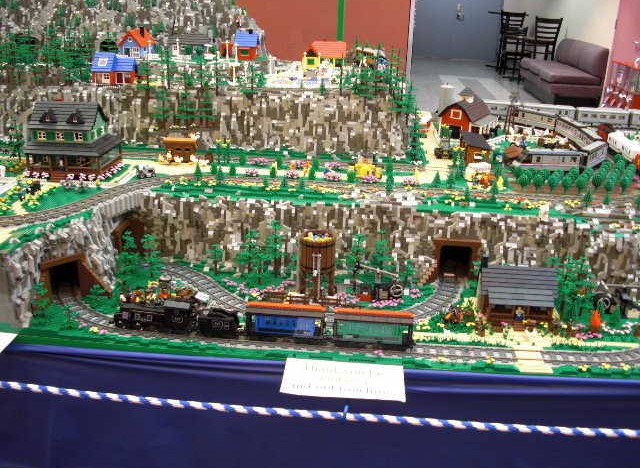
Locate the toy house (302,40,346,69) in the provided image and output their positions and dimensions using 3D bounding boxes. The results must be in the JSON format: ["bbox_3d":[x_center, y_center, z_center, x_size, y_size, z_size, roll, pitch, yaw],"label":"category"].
[{"bbox_3d":[0.021,-0.807,3.020,0.185,0.122,0.115,3,22,3],"label":"toy house"}]

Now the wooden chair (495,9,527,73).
[{"bbox_3d":[3.434,-3.426,11.905,0.450,1.090,0.460,3,21,3],"label":"wooden chair"}]

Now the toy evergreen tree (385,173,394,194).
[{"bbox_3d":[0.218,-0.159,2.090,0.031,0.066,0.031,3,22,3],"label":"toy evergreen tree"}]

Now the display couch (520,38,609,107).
[{"bbox_3d":[3.358,-2.274,9.350,0.670,0.830,1.750,2,22,2],"label":"display couch"}]

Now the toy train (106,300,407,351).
[{"bbox_3d":[-0.158,0.220,1.721,0.793,0.102,0.066,4,24,7],"label":"toy train"}]

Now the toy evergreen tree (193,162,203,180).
[{"bbox_3d":[-0.419,-0.215,2.279,0.032,0.063,0.032,4,21,4],"label":"toy evergreen tree"}]

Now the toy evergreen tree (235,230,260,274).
[{"bbox_3d":[-0.224,0.054,2.070,0.078,0.138,0.078,3,22,3],"label":"toy evergreen tree"}]

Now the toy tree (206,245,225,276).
[{"bbox_3d":[-0.324,0.082,2.070,0.054,0.098,0.054,3,22,3],"label":"toy tree"}]

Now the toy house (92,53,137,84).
[{"bbox_3d":[-0.785,-0.633,2.540,0.148,0.113,0.100,3,22,3],"label":"toy house"}]

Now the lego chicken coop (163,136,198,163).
[{"bbox_3d":[-0.510,-0.315,2.448,0.116,0.088,0.064,2,24,3],"label":"lego chicken coop"}]

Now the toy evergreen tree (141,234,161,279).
[{"bbox_3d":[-0.515,0.068,2.010,0.065,0.146,0.065,2,24,3],"label":"toy evergreen tree"}]

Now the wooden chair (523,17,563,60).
[{"bbox_3d":[3.561,-2.936,10.700,0.440,1.100,0.500,3,22,3],"label":"wooden chair"}]

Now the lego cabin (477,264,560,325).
[{"bbox_3d":[0.561,0.163,1.895,0.213,0.143,0.148,4,21,4],"label":"lego cabin"}]

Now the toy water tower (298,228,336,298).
[{"bbox_3d":[-0.006,0.091,1.972,0.103,0.187,0.103,4,21,4],"label":"toy water tower"}]

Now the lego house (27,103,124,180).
[{"bbox_3d":[-0.860,-0.337,2.311,0.265,0.230,0.202,3,24,4],"label":"lego house"}]

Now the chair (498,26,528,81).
[{"bbox_3d":[2.878,-2.677,9.900,0.420,0.830,0.450,8,25,16],"label":"chair"}]

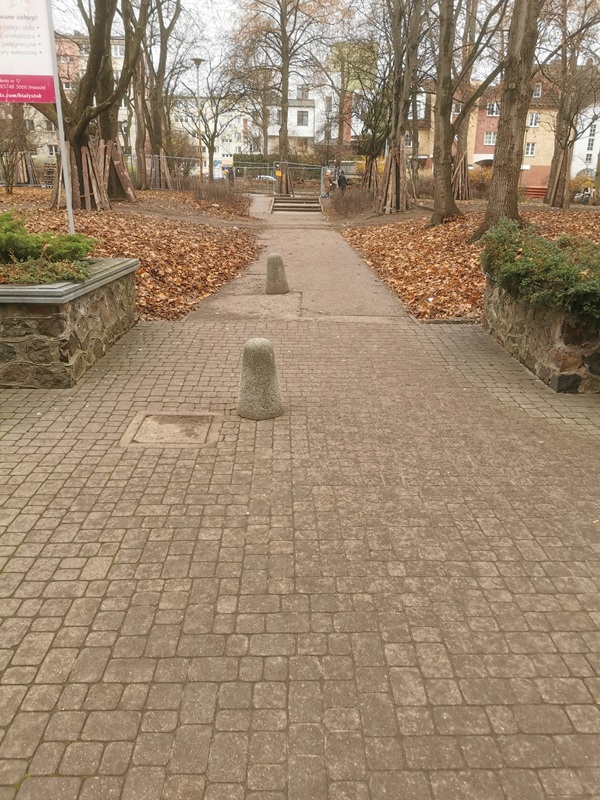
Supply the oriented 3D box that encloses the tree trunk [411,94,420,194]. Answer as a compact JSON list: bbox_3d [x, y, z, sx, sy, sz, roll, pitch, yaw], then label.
[{"bbox_3d":[6.923,-15.373,37.429,0.420,5.551,0.420,0,20,-1],"label":"tree trunk"}]

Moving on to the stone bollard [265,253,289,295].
[{"bbox_3d":[-0.339,-1.888,9.285,0.346,0.576,0.346,0,20,-1],"label":"stone bollard"}]

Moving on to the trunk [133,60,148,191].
[{"bbox_3d":[-8.218,-14.101,32.179,0.520,6.257,0.520,0,20,-1],"label":"trunk"}]

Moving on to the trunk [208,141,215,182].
[{"bbox_3d":[-5.522,-14.661,38.975,0.360,2.634,0.360,0,20,-1],"label":"trunk"}]

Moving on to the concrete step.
[{"bbox_3d":[-0.166,-10.185,32.649,2.450,0.580,2.800,0,20,-1],"label":"concrete step"}]

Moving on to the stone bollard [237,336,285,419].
[{"bbox_3d":[-0.283,-0.178,4.504,0.343,0.554,0.343,0,20,-1],"label":"stone bollard"}]

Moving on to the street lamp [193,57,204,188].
[{"bbox_3d":[-3.827,-10.206,23.663,0.500,4.884,0.500,0,20,-1],"label":"street lamp"}]

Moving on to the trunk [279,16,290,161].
[{"bbox_3d":[-0.925,-17.846,37.159,0.620,8.695,0.620,0,20,-1],"label":"trunk"}]

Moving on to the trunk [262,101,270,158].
[{"bbox_3d":[-2.718,-21.398,50.693,0.500,5.319,0.500,0,20,-1],"label":"trunk"}]

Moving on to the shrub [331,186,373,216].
[{"bbox_3d":[2.299,-8.859,27.850,1.900,1.150,2.200,0,20,-1],"label":"shrub"}]

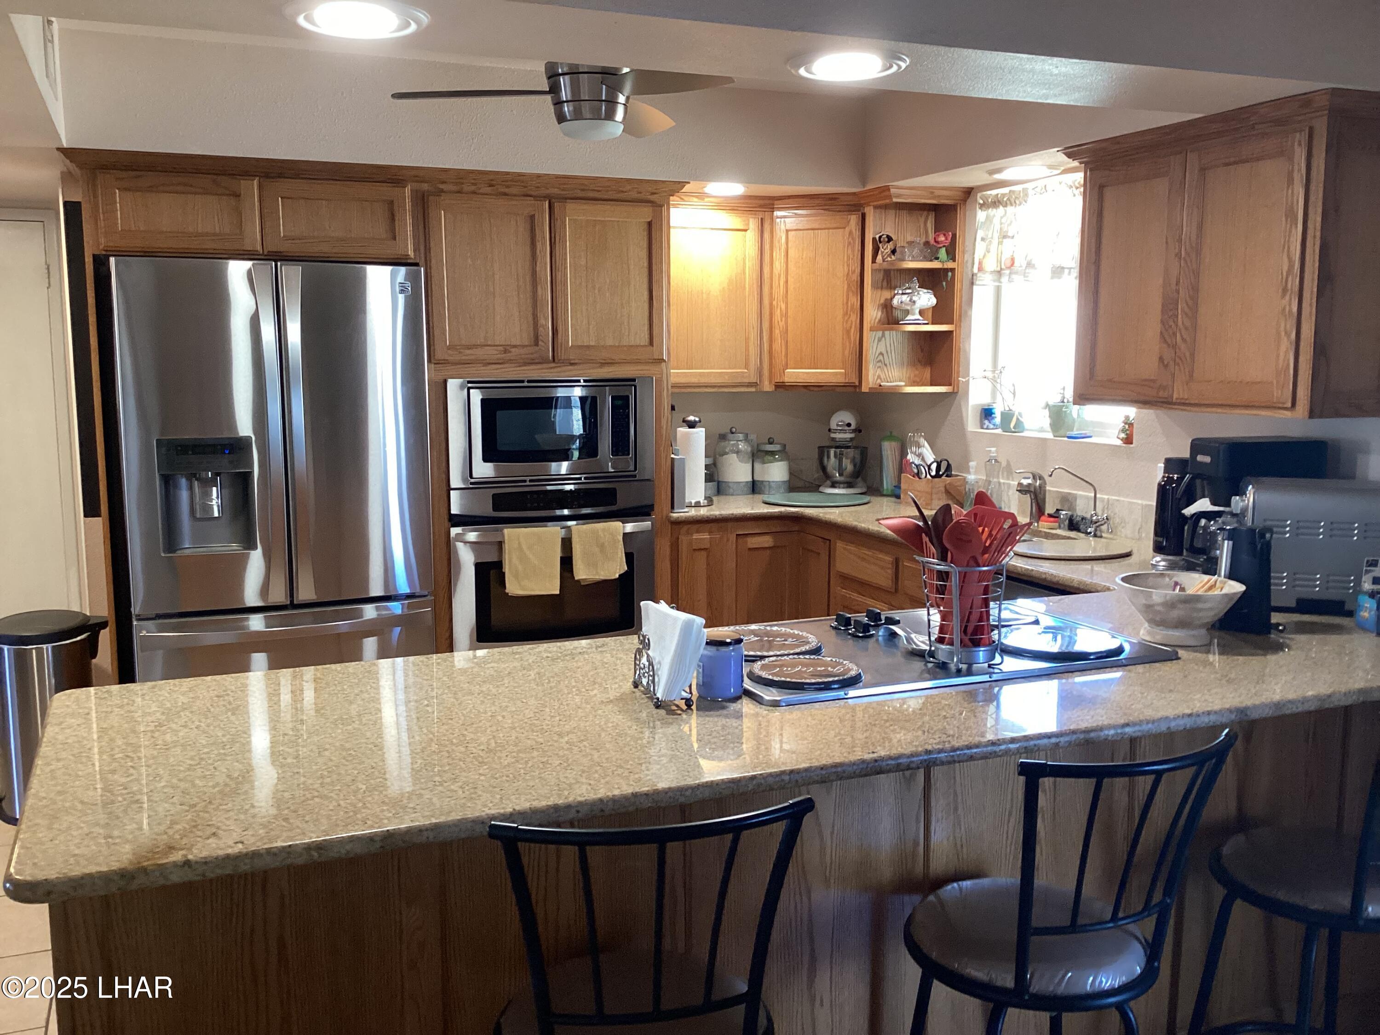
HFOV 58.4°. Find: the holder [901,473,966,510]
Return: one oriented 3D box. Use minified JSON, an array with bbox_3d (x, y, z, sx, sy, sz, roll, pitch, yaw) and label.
[{"bbox_3d":[0.937,-0.099,4.764,0.175,0.118,0.175,-3,8,-22],"label":"holder"}]

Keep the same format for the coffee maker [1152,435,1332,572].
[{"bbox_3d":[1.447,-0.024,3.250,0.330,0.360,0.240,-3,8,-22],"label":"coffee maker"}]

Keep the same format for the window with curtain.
[{"bbox_3d":[1.264,-0.724,4.240,0.120,0.890,0.880,-3,8,-22],"label":"window with curtain"}]

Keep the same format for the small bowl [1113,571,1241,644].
[{"bbox_3d":[0.997,0.194,2.535,0.270,0.120,0.270,0,7,0],"label":"small bowl"}]

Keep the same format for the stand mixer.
[{"bbox_3d":[0.676,-0.298,5.385,0.225,0.352,0.350,1,8,9],"label":"stand mixer"}]

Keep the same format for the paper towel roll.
[{"bbox_3d":[0.011,-0.212,4.857,0.115,0.283,0.115,0,7,0],"label":"paper towel roll"}]

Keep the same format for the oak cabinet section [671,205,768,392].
[{"bbox_3d":[0.020,-0.890,5.095,0.553,0.730,0.326,-3,8,-22],"label":"oak cabinet section"}]

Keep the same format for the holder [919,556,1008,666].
[{"bbox_3d":[0.528,0.172,2.398,0.175,0.180,0.175,1,8,8],"label":"holder"}]

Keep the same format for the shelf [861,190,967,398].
[{"bbox_3d":[0.865,-0.865,4.774,0.360,0.755,0.200,1,8,9],"label":"shelf"}]

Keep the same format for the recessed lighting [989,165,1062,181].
[{"bbox_3d":[1.103,-1.146,4.098,0.230,0.040,0.230,0,7,0],"label":"recessed lighting"}]

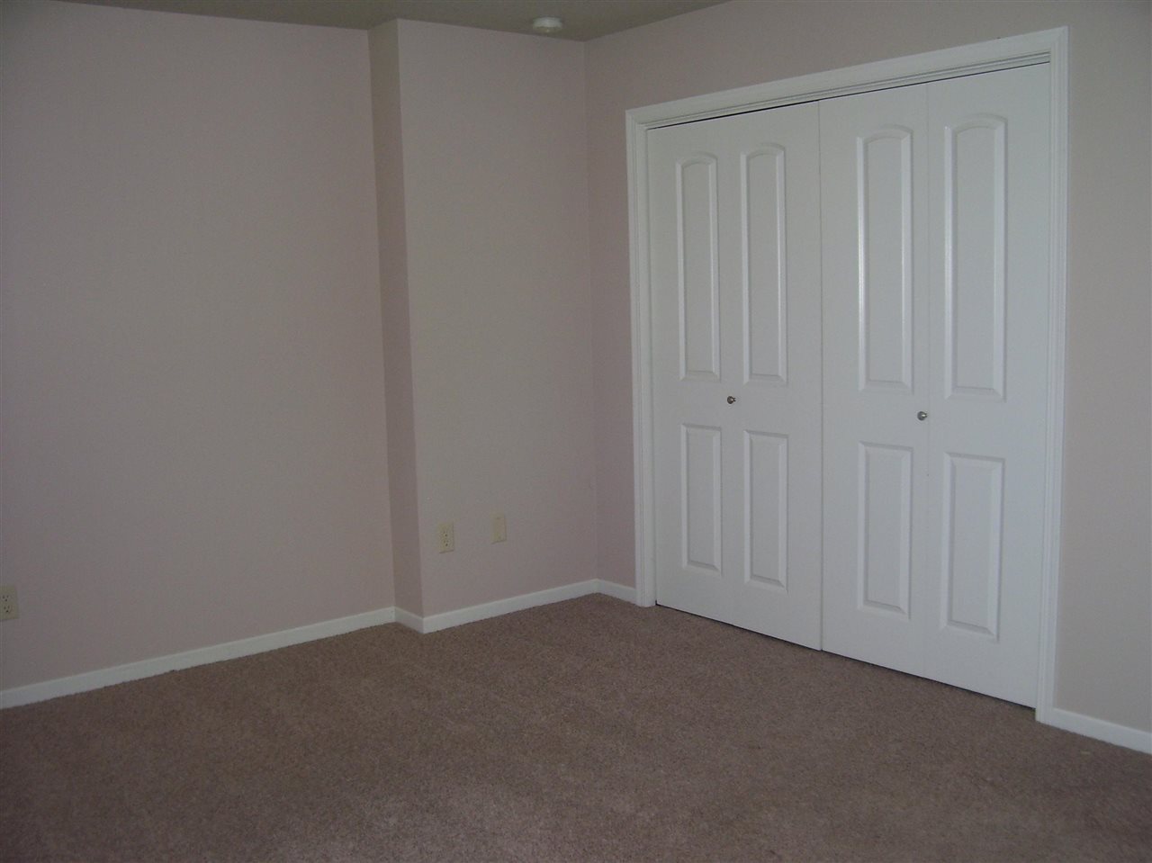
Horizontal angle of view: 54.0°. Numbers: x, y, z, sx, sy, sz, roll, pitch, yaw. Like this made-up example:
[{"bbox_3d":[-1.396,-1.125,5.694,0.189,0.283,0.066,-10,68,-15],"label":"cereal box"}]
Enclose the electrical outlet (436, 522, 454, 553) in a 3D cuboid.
[{"bbox_3d":[-0.524,0.428,4.571,0.074,0.119,0.020,-7,9,-39],"label":"electrical outlet"}]

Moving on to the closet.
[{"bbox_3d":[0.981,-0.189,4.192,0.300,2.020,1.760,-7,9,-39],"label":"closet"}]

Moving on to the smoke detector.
[{"bbox_3d":[-0.111,-1.596,4.423,0.130,0.050,0.130,-2,7,0],"label":"smoke detector"}]

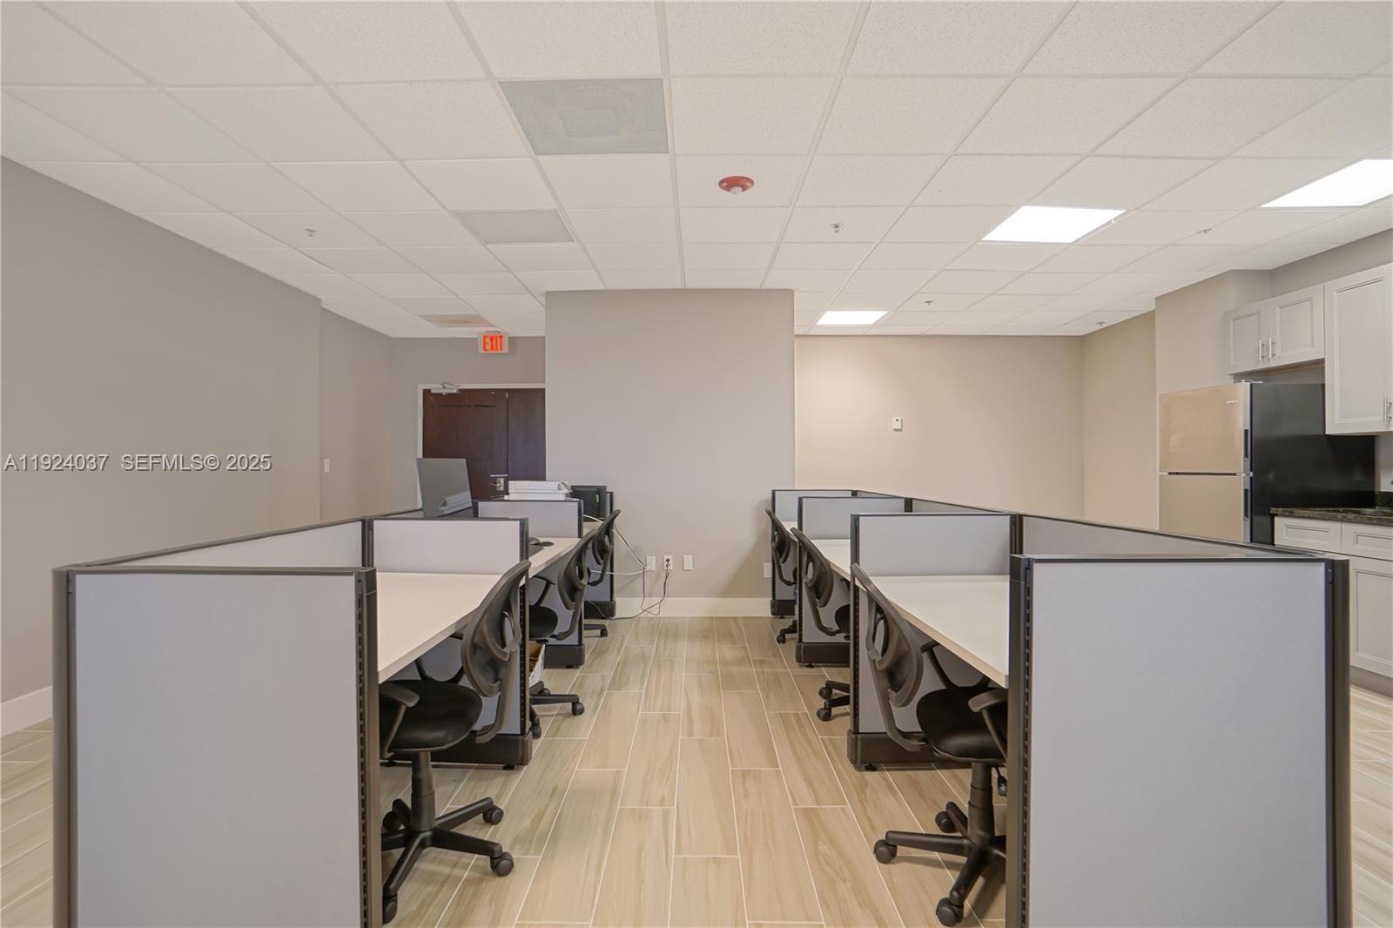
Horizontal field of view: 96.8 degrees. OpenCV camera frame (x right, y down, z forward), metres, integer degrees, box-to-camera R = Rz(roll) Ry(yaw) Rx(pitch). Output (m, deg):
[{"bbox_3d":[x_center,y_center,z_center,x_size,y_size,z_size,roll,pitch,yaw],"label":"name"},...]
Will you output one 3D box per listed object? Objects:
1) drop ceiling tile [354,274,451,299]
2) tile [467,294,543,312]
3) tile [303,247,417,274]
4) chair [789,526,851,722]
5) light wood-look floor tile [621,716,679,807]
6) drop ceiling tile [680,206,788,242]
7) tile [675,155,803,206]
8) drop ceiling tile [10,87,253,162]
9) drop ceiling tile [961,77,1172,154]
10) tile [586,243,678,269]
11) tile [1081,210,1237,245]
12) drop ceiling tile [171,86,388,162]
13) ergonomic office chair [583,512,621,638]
[{"bbox_3d":[-2.351,-1.445,4.992,0.630,0.020,0.595,0,0,0],"label":"drop ceiling tile"},{"bbox_3d":[-1.632,-1.390,5.362,0.614,0.020,0.557,0,0,1],"label":"tile"},{"bbox_3d":[-2.266,-1.388,4.216,0.615,0.018,0.570,0,0,0],"label":"tile"},{"bbox_3d":[0.825,0.779,3.059,0.630,0.906,0.600,0,0,0],"label":"chair"},{"bbox_3d":[-0.180,1.269,2.708,0.205,0.010,0.840,0,0,0],"label":"light wood-look floor tile"},{"bbox_3d":[0.217,-1.403,3.655,0.614,0.020,0.557,0,0,1],"label":"drop ceiling tile"},{"bbox_3d":[0.213,-1.417,3.123,0.618,0.020,0.576,0,0,0],"label":"tile"},{"bbox_3d":[-2.280,-1.395,2.564,0.620,0.020,0.580,0,0,0],"label":"drop ceiling tile"},{"bbox_3d":[1.450,-1.395,2.490,0.605,0.020,0.550,0,0,0],"label":"drop ceiling tile"},{"bbox_3d":[-0.413,-1.413,4.208,0.620,0.020,0.580,0,0,0],"label":"tile"},{"bbox_3d":[2.824,-1.461,3.804,0.630,0.020,0.595,0,0,0],"label":"tile"},{"bbox_3d":[-1.725,-1.452,2.647,0.630,0.020,0.595,0,0,0],"label":"drop ceiling tile"},{"bbox_3d":[-0.880,0.815,4.460,0.670,0.950,0.600,0,0,0],"label":"ergonomic office chair"}]

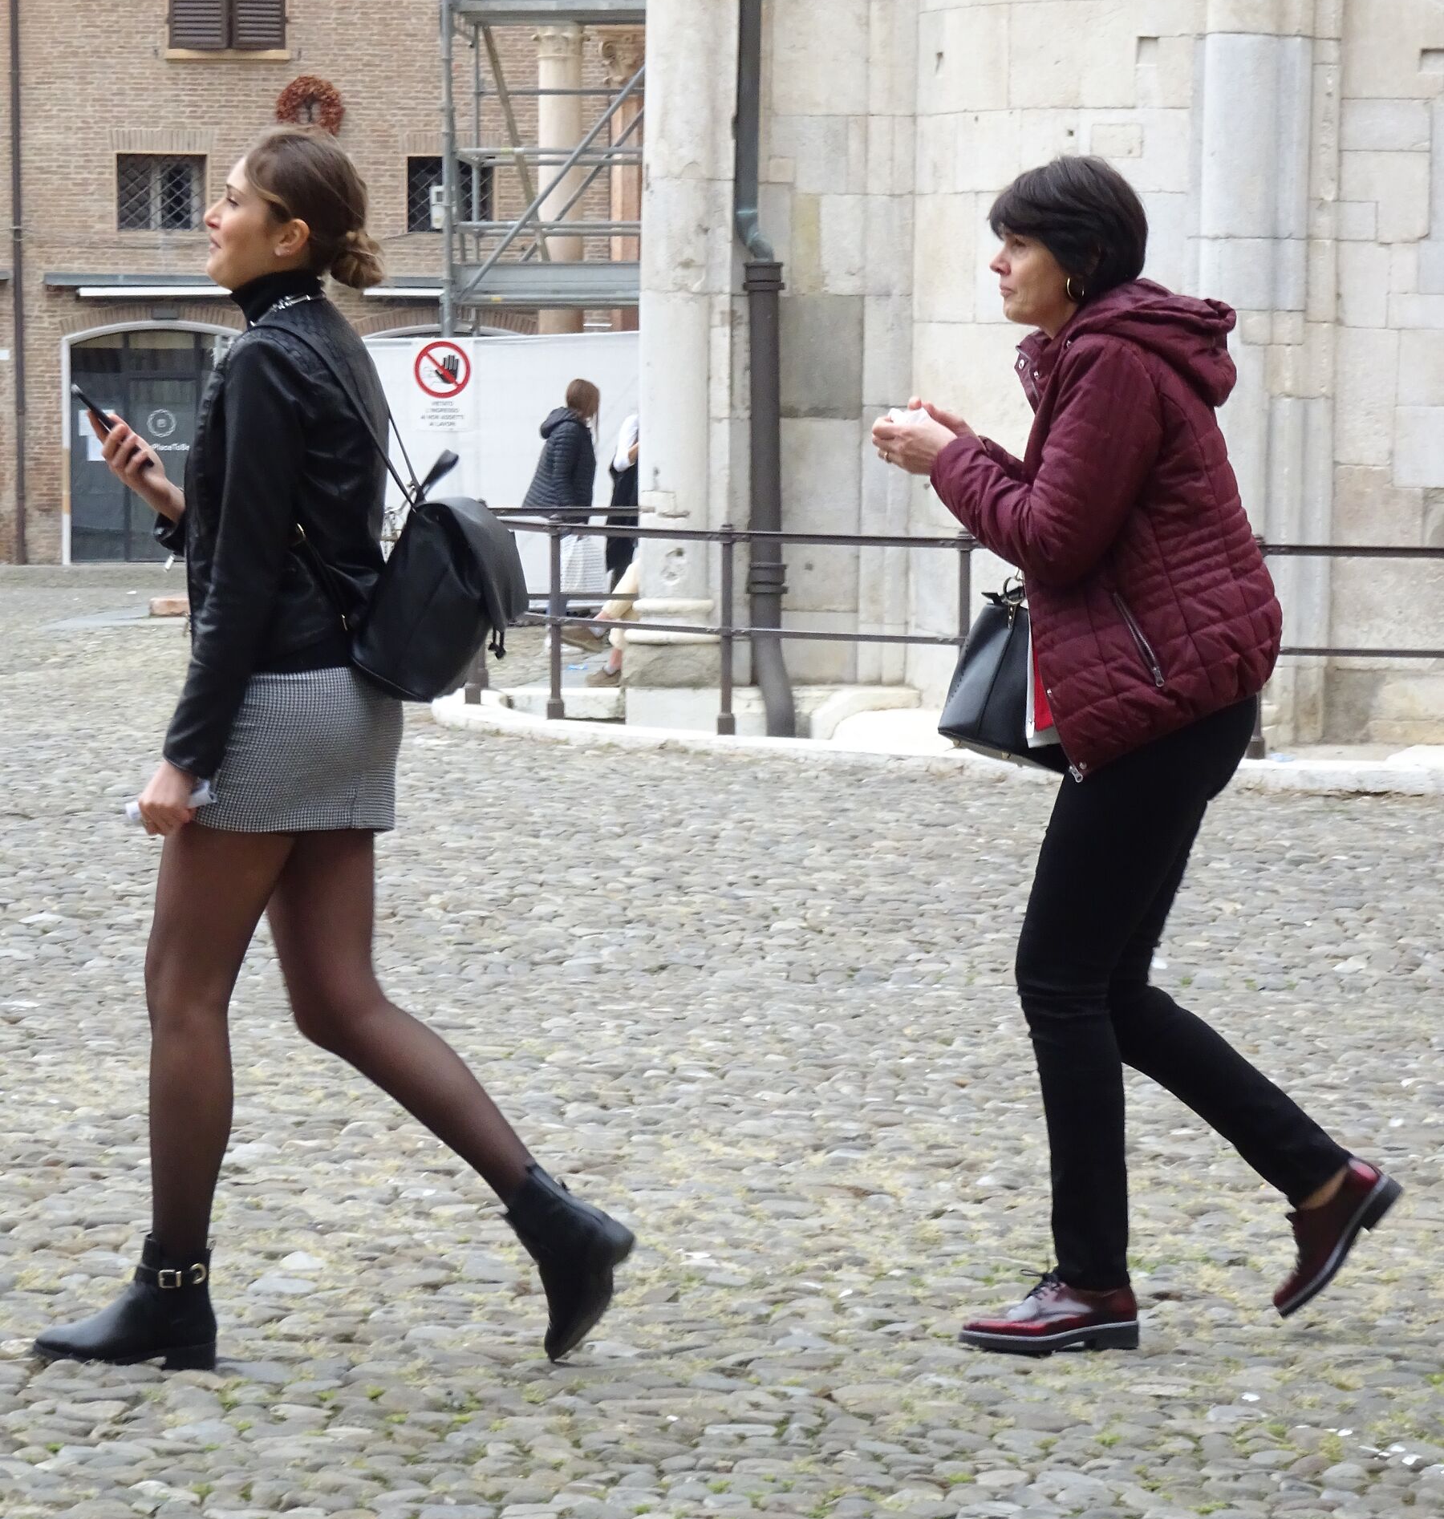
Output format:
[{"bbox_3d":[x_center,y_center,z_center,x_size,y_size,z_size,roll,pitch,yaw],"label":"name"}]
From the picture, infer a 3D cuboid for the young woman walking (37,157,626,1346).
[{"bbox_3d":[-0.518,-0.015,7.600,0.790,1.665,0.490,1,3,15],"label":"young woman walking"}]

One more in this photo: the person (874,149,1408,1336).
[{"bbox_3d":[0.561,-0.006,7.680,0.710,1.625,0.520,1,3,10],"label":"person"}]

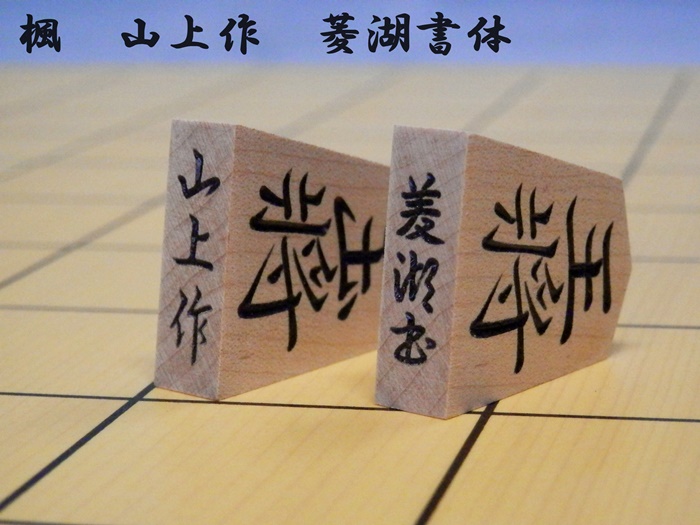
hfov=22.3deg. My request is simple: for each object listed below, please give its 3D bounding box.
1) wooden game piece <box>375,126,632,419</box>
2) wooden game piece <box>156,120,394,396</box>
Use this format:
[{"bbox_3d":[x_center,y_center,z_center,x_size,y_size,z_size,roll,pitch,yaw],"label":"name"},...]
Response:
[{"bbox_3d":[0.018,0.001,0.191,0.010,0.029,0.031,10,8,43],"label":"wooden game piece"},{"bbox_3d":[-0.006,-0.001,0.200,0.010,0.029,0.031,10,8,42],"label":"wooden game piece"}]

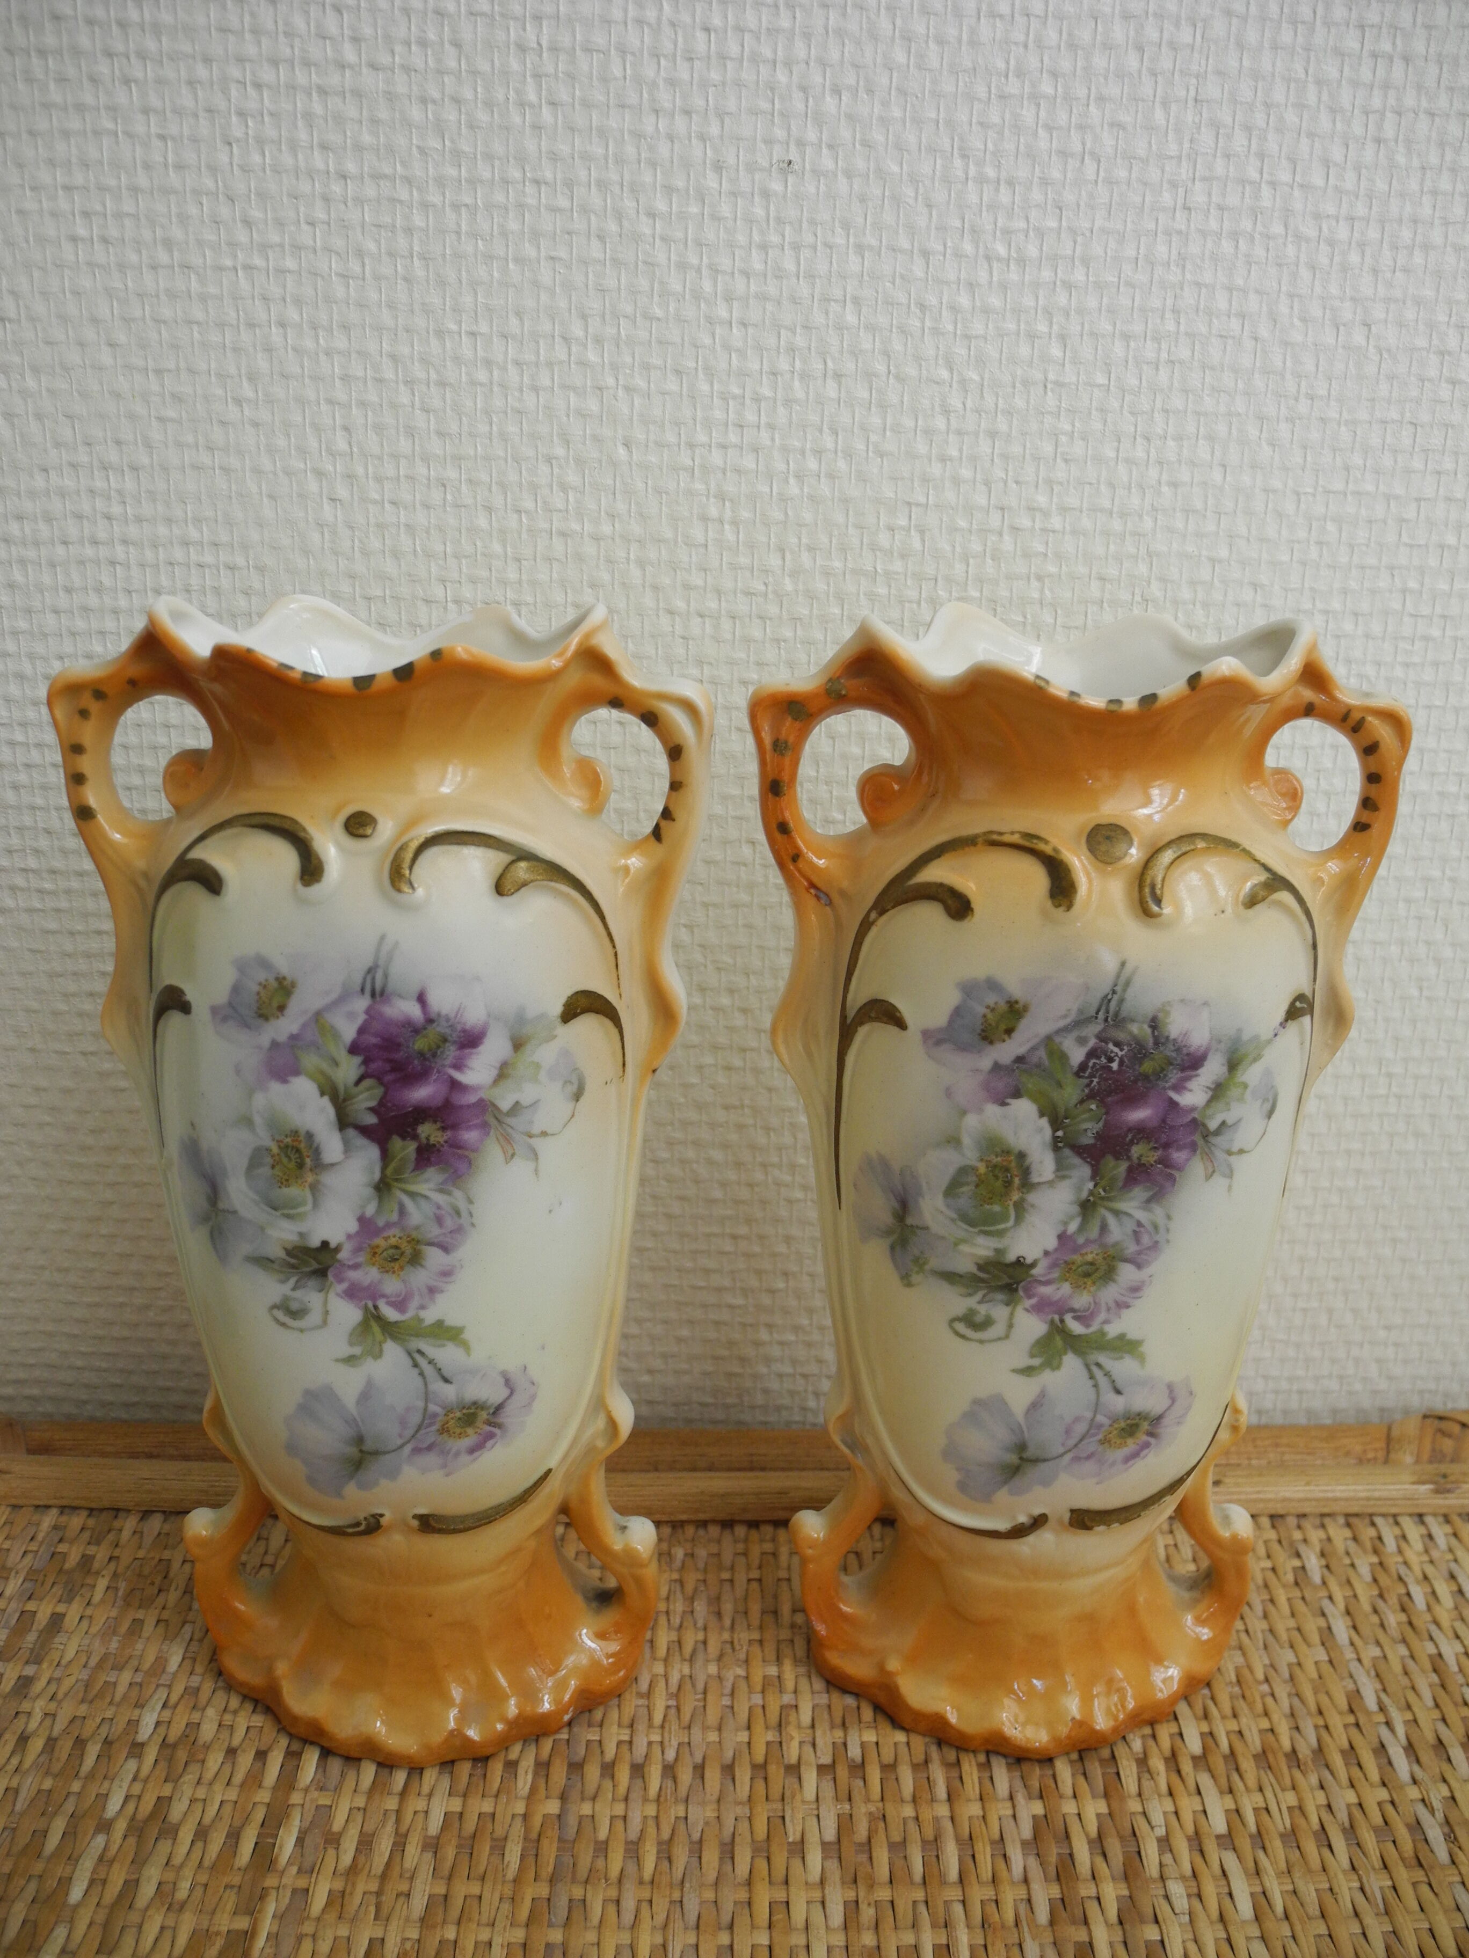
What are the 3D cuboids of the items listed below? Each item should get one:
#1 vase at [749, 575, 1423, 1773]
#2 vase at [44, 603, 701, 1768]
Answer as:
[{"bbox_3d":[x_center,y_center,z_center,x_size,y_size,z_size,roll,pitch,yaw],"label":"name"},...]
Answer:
[{"bbox_3d":[0.066,0.038,0.335,0.126,0.225,0.088,1,16,0],"label":"vase"},{"bbox_3d":[-0.068,0.038,0.331,0.126,0.225,0.088,0,16,-4],"label":"vase"}]

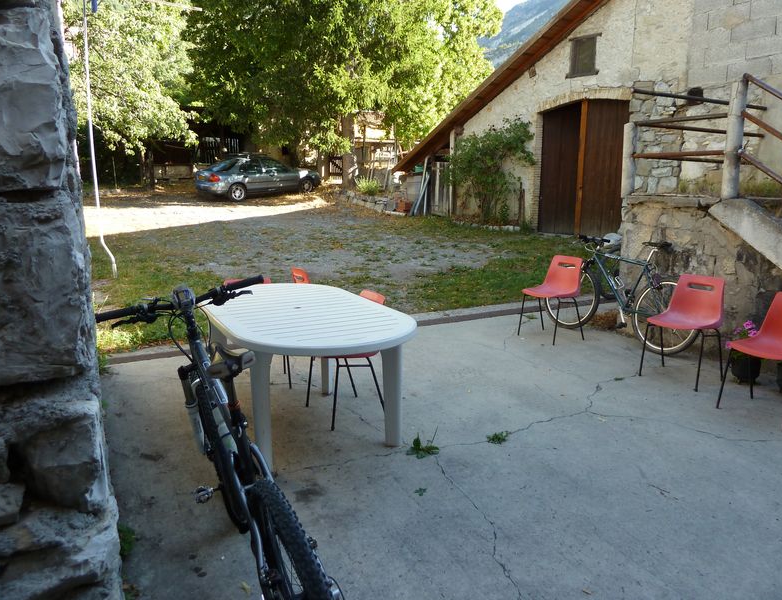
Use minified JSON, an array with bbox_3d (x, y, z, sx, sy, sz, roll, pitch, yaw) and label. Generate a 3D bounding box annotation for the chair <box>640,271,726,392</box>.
[{"bbox_3d":[2.208,0.220,4.336,0.431,0.769,0.465,-8,14,-37],"label":"chair"}]

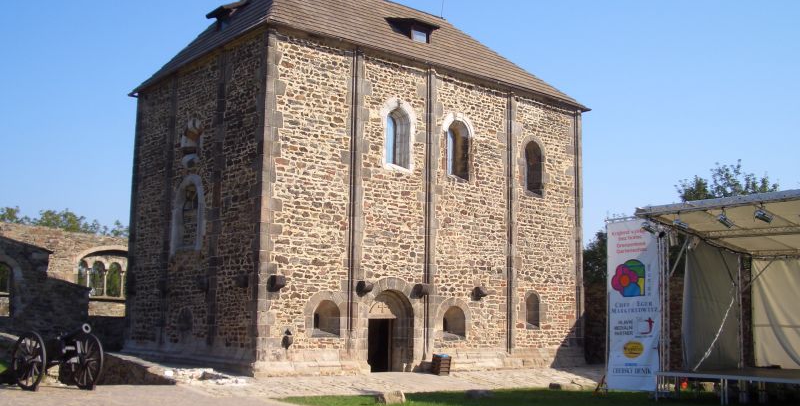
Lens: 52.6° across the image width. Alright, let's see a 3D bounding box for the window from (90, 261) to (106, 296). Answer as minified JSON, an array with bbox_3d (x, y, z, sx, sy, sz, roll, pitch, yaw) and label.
[{"bbox_3d":[-14.909,3.783,40.000,0.300,1.750,1.050,-3,-9,22],"label":"window"}]

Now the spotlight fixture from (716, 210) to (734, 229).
[{"bbox_3d":[7.163,0.352,17.800,0.420,0.310,0.270,32,-16,-11],"label":"spotlight fixture"}]

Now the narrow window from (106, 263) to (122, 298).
[{"bbox_3d":[-14.400,3.909,40.800,0.300,1.720,1.050,-3,-9,22],"label":"narrow window"}]

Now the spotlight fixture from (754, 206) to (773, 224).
[{"bbox_3d":[7.684,0.243,17.100,0.420,0.310,0.270,24,-14,-13],"label":"spotlight fixture"}]

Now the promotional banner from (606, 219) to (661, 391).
[{"bbox_3d":[5.918,2.598,20.500,0.100,4.300,1.400,9,-12,-44],"label":"promotional banner"}]

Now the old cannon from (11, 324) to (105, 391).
[{"bbox_3d":[-8.231,3.672,19.301,2.800,1.500,1.580,-7,-11,40],"label":"old cannon"}]

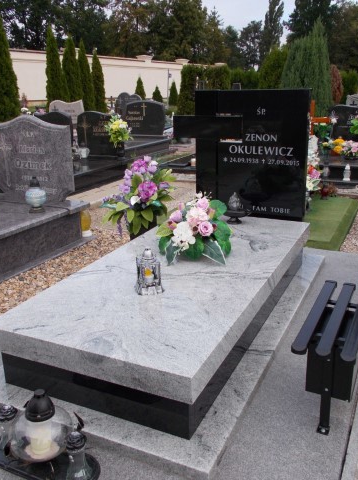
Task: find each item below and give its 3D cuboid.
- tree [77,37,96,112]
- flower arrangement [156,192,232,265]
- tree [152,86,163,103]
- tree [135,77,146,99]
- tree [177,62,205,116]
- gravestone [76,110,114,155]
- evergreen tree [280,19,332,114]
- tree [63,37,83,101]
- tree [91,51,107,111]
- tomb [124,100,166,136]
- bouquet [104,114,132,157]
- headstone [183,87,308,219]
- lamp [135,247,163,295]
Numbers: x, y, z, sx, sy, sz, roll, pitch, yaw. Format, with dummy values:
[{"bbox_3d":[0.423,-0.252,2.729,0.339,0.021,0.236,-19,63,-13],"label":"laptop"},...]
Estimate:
[{"bbox_3d":[-4.671,-8.257,24.276,0.836,3.774,0.836,7,20,25],"label":"tree"},{"bbox_3d":[0.094,-0.077,2.942,0.418,0.332,0.367,7,20,25],"label":"flower arrangement"},{"bbox_3d":[-1.323,-8.861,29.580,0.734,1.326,0.734,-1,18,0],"label":"tree"},{"bbox_3d":[-2.156,-8.320,26.773,0.650,1.490,0.650,-2,18,1],"label":"tree"},{"bbox_3d":[0.544,-6.481,20.910,1.102,2.346,1.102,-1,18,0],"label":"tree"},{"bbox_3d":[-1.249,-1.683,7.648,0.836,0.694,0.122,7,20,25],"label":"gravestone"},{"bbox_3d":[3.563,-4.493,13.316,1.500,3.009,1.500,7,20,25],"label":"evergreen tree"},{"bbox_3d":[-4.395,-6.748,20.244,0.880,3.371,0.880,7,20,25],"label":"tree"},{"bbox_3d":[-4.159,-8.188,24.990,0.765,3.213,0.765,7,20,25],"label":"tree"},{"bbox_3d":[-0.824,-2.937,11.626,1.000,0.819,0.100,8,20,27],"label":"tomb"},{"bbox_3d":[-1.078,-1.835,8.421,0.470,0.747,0.420,7,20,25],"label":"bouquet"},{"bbox_3d":[0.460,-0.651,3.690,1.030,0.940,0.133,7,20,25],"label":"headstone"},{"bbox_3d":[-0.146,0.152,2.431,0.128,0.233,0.128,7,20,25],"label":"lamp"}]

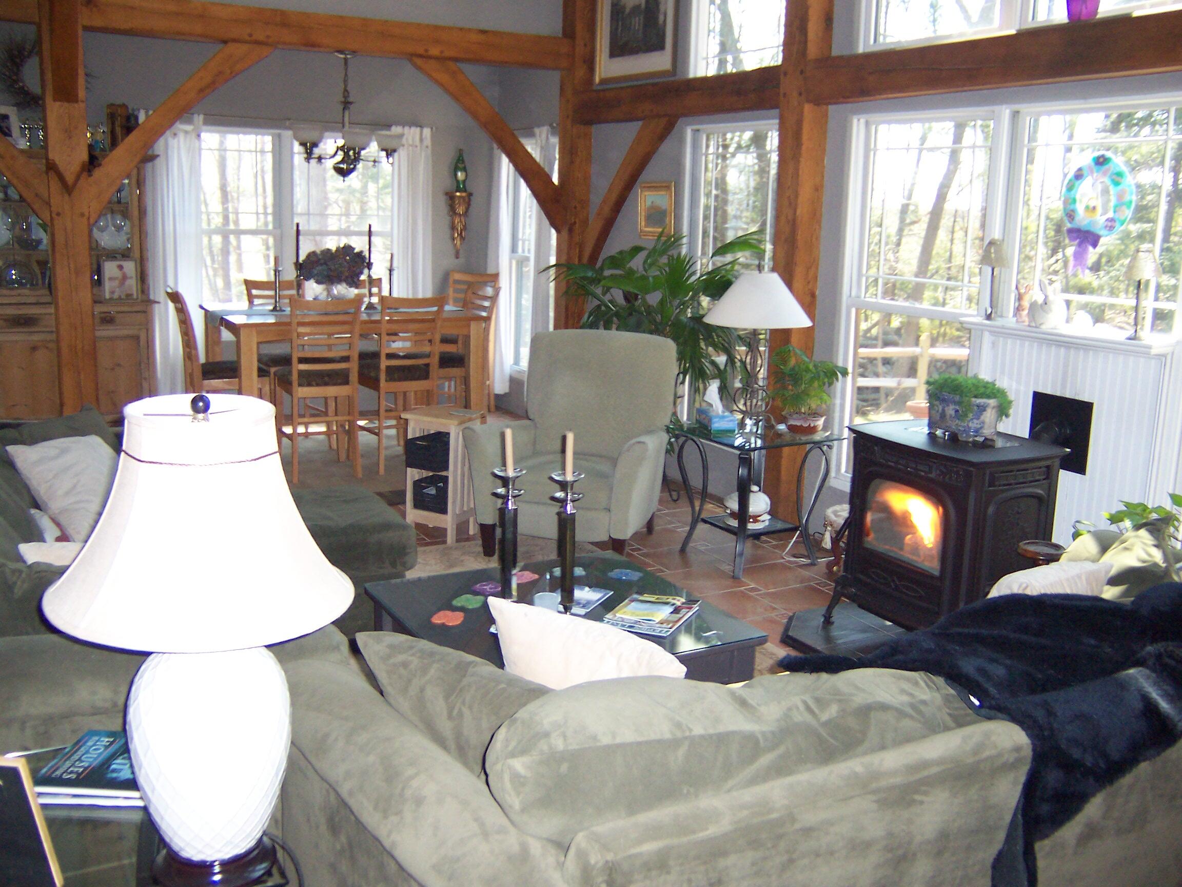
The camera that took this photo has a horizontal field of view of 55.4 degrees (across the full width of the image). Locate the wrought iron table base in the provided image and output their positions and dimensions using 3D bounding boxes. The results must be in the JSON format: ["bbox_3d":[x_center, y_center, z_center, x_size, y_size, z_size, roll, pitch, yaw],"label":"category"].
[{"bbox_3d":[0.724,0.255,5.253,0.520,0.570,0.520,-7,14,-34],"label":"wrought iron table base"}]

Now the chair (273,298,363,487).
[{"bbox_3d":[-1.635,-0.353,6.691,0.460,1.070,0.560,-5,13,-27],"label":"chair"}]

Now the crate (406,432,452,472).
[{"bbox_3d":[-0.753,0.037,5.412,0.180,0.140,0.220,7,13,27],"label":"crate"}]

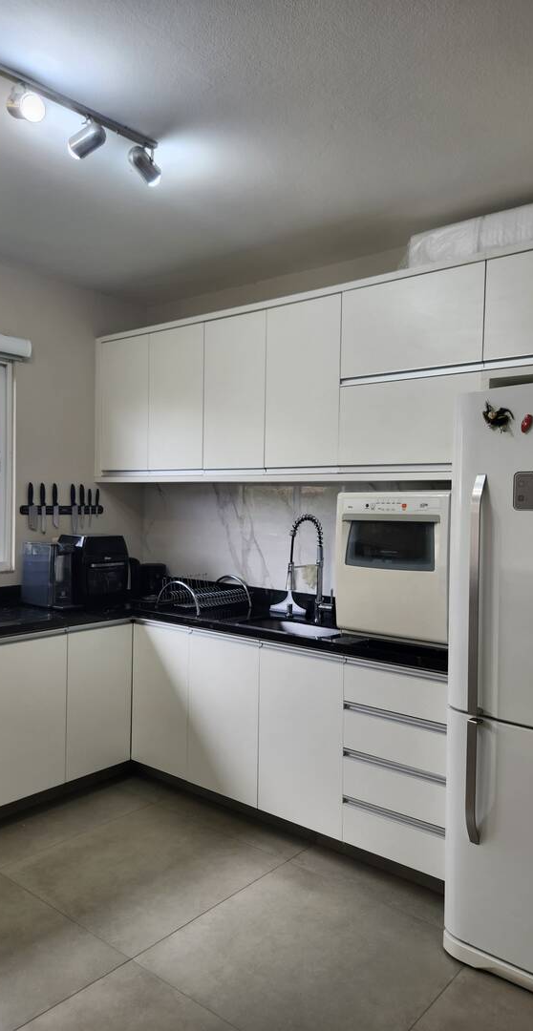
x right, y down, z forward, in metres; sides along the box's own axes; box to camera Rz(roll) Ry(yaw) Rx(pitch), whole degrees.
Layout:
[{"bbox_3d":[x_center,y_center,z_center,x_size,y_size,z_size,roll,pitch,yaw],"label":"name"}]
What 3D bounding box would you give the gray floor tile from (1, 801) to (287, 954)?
[{"bbox_3d":[-0.490,1.422,2.764,0.800,0.015,0.800,2,1,39],"label":"gray floor tile"}]

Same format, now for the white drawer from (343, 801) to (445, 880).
[{"bbox_3d":[0.628,1.217,2.788,0.443,0.175,0.500,2,1,40],"label":"white drawer"}]

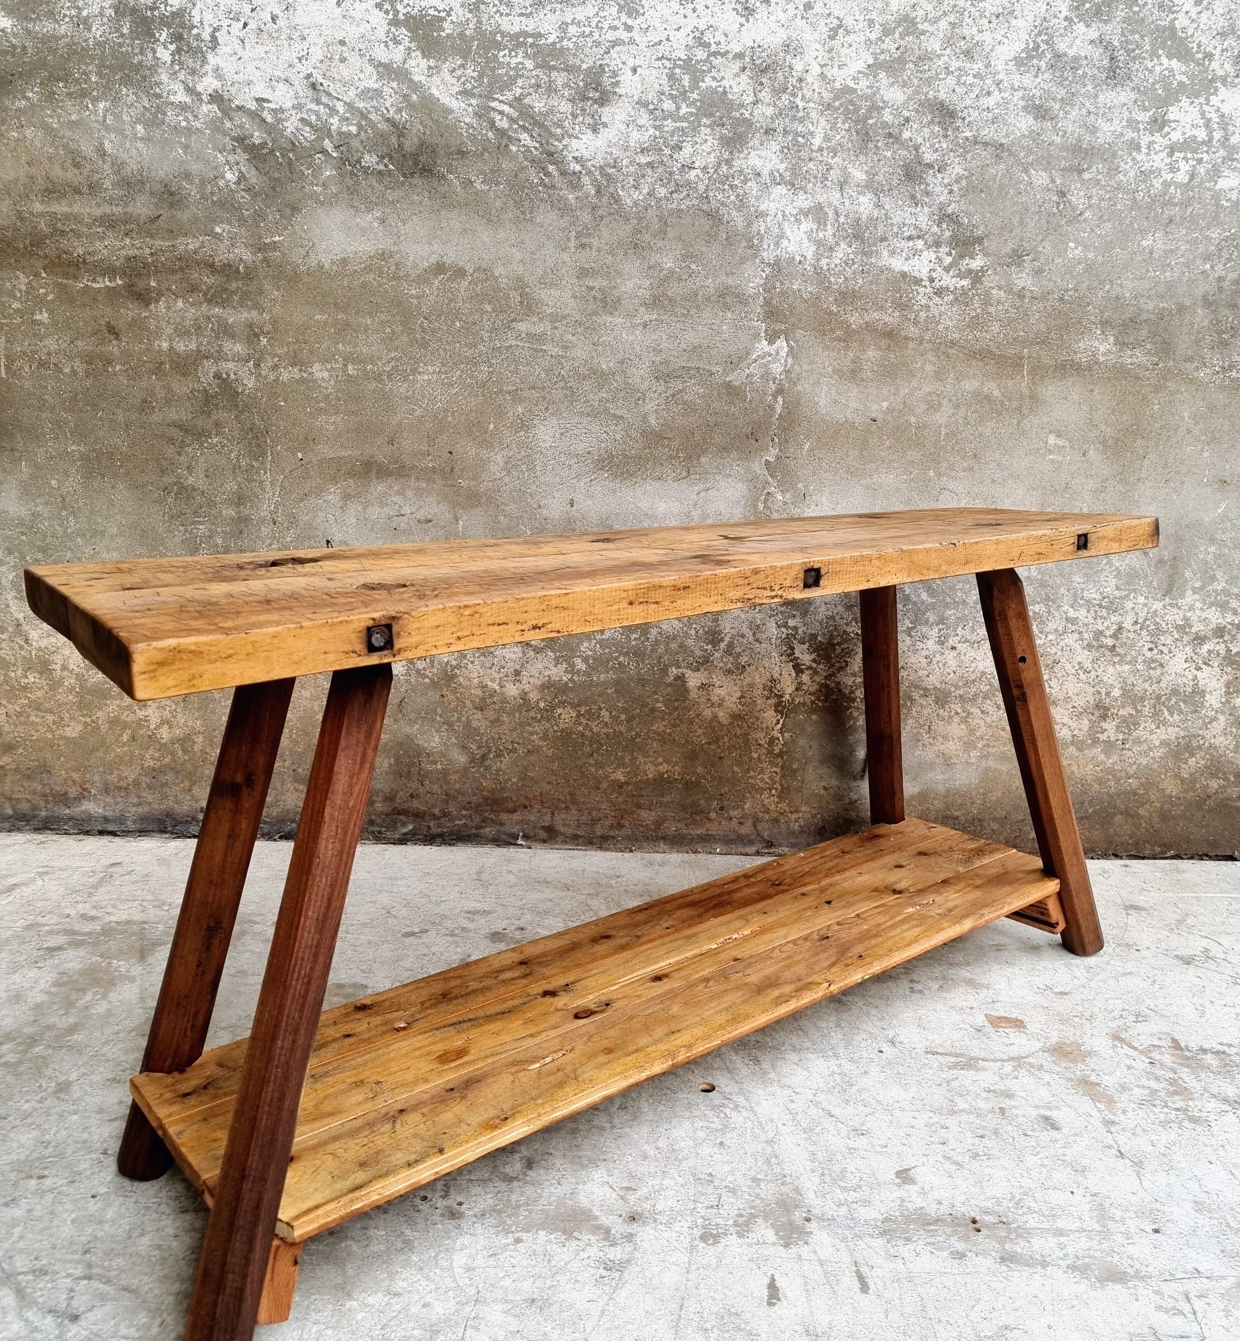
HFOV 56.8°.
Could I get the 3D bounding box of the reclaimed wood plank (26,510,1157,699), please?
[{"bbox_3d":[0.134,-0.156,1.595,1.668,0.048,0.399,-10,18,-37],"label":"reclaimed wood plank"}]

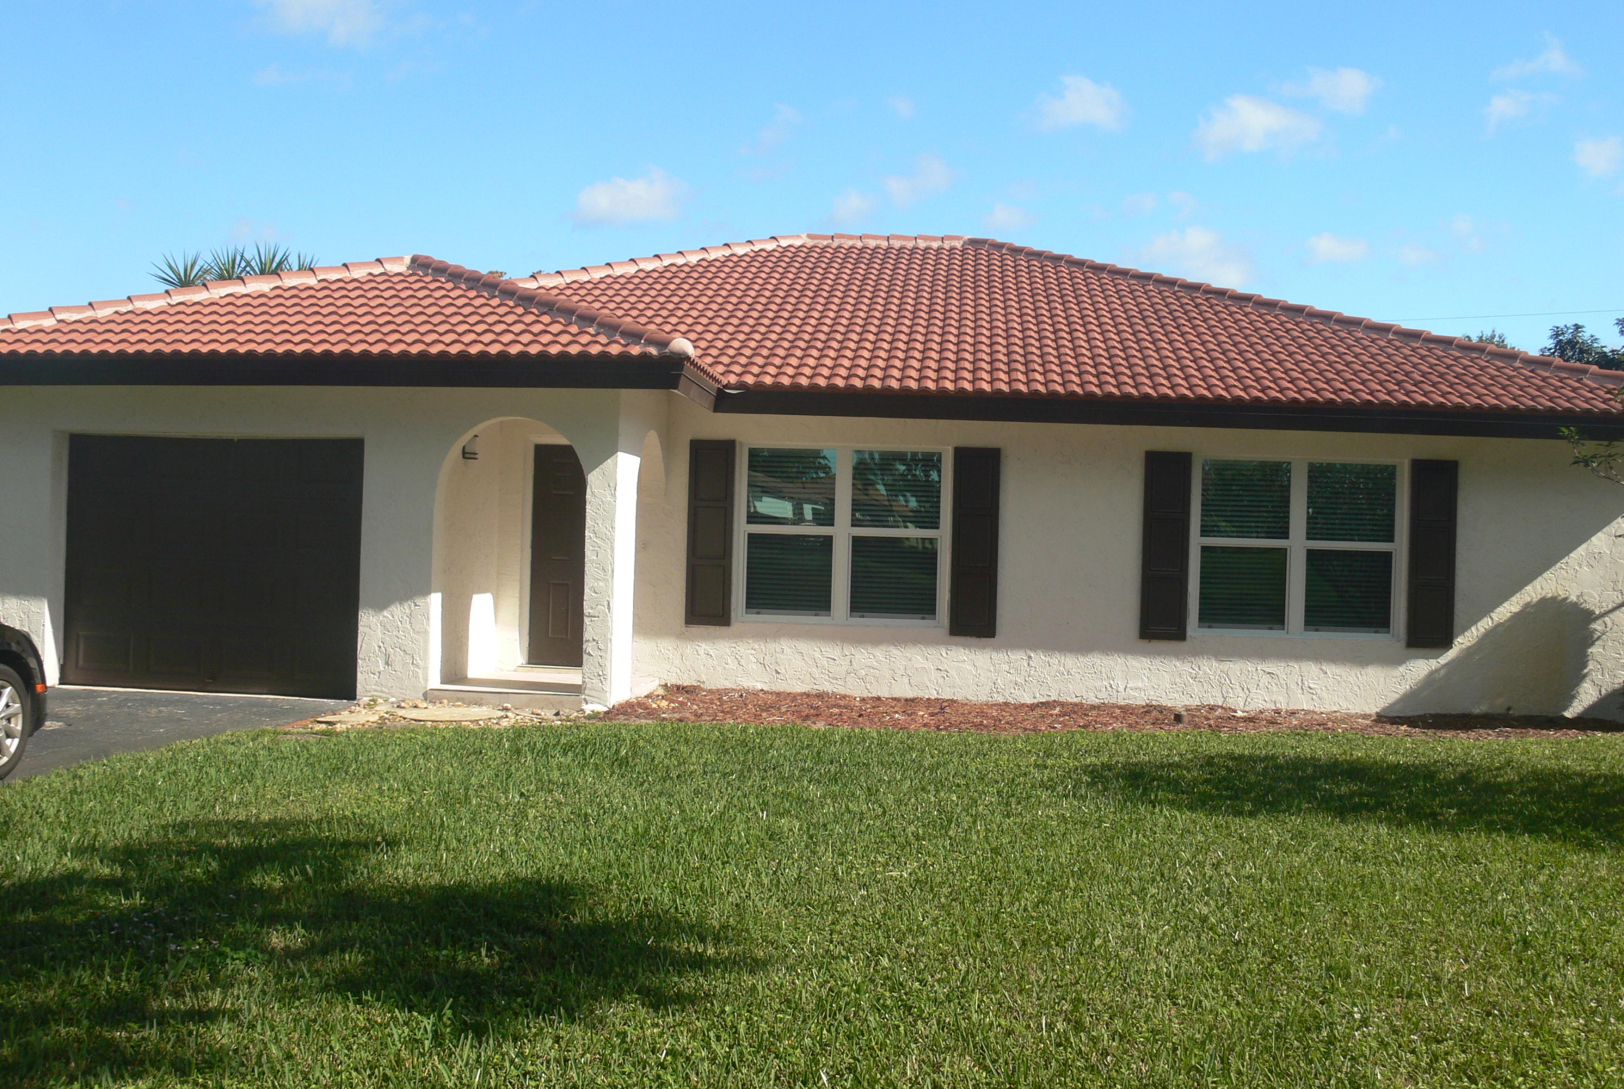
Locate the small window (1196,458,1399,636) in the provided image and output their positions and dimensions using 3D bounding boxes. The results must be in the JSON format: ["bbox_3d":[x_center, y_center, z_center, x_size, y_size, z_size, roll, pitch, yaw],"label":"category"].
[{"bbox_3d":[4.274,0.032,14.492,1.788,1.574,0.100,2,-1,5],"label":"small window"}]

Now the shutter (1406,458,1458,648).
[{"bbox_3d":[5.425,0.085,14.346,0.414,1.657,0.040,2,-1,5],"label":"shutter"}]

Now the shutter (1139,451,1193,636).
[{"bbox_3d":[3.138,0.014,14.537,0.409,1.674,0.040,2,-1,5],"label":"shutter"}]

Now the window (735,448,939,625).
[{"bbox_3d":[0.273,-0.080,14.825,1.832,1.592,0.100,2,-1,5],"label":"window"}]

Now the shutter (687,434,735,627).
[{"bbox_3d":[-0.917,-0.106,14.874,0.410,1.679,0.040,2,-1,5],"label":"shutter"}]

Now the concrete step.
[{"bbox_3d":[-2.390,1.216,13.063,1.266,0.140,0.450,2,-1,5],"label":"concrete step"}]

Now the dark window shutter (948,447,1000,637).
[{"bbox_3d":[1.462,-0.017,14.676,0.408,1.686,0.040,2,-1,5],"label":"dark window shutter"}]

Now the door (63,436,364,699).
[{"bbox_3d":[-4.837,0.163,13.250,2.535,2.100,0.060,2,-1,5],"label":"door"}]

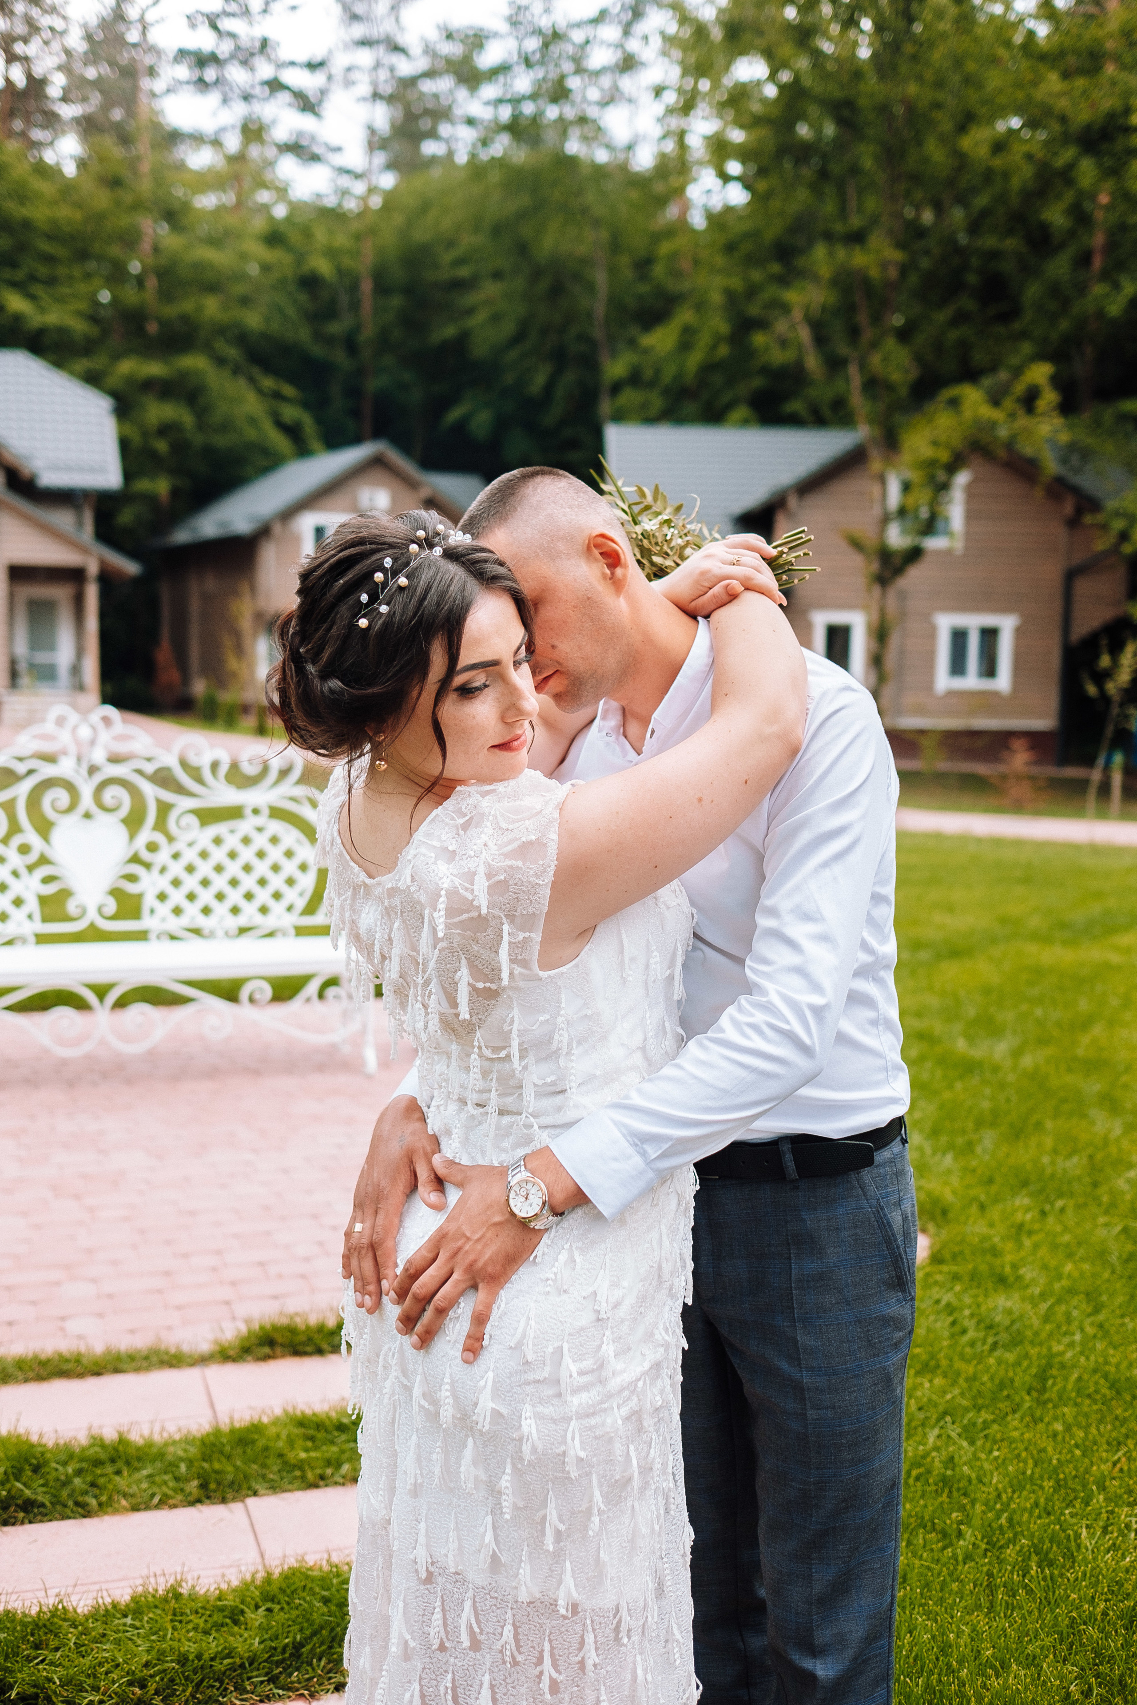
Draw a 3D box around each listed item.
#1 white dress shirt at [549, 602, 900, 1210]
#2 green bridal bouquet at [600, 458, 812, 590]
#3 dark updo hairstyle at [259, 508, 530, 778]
[{"bbox_3d":[0.100,0.055,1.700,0.500,0.600,0.360,4,8,33],"label":"white dress shirt"},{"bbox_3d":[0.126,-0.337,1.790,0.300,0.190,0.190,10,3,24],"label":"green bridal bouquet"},{"bbox_3d":[-0.161,-0.204,1.580,0.265,0.245,0.215,4,20,42],"label":"dark updo hairstyle"}]

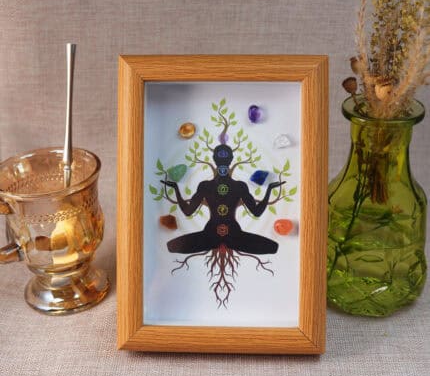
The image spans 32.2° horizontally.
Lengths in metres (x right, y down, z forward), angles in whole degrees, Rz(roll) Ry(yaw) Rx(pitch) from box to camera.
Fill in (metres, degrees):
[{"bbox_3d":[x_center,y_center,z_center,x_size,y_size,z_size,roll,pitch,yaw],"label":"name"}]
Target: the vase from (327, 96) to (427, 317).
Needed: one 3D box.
[{"bbox_3d":[0.108,0.010,0.500,0.080,0.139,0.080,-2,28,0],"label":"vase"}]

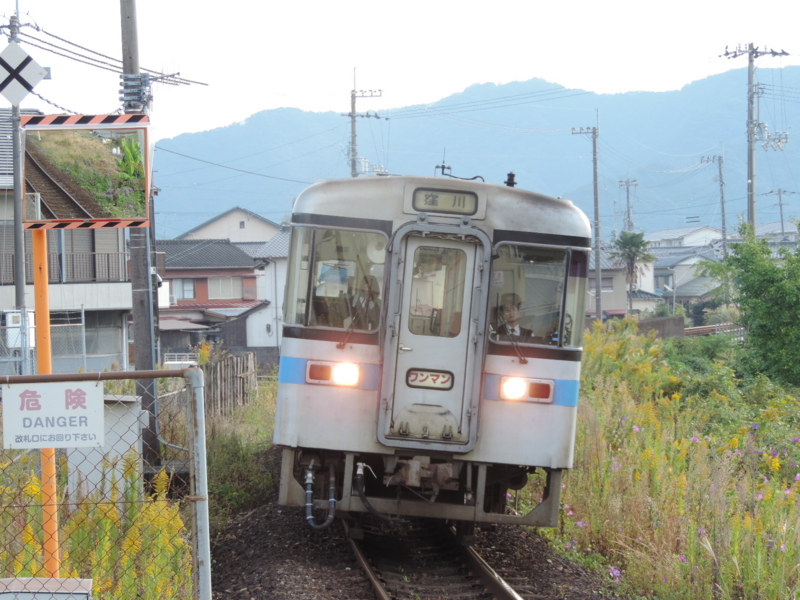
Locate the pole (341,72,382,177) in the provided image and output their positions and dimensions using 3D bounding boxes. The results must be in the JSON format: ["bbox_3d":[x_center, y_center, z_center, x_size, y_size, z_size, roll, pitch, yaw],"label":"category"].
[{"bbox_3d":[-1.872,-4.168,118.000,2.000,13.936,0.800,0,0,0],"label":"pole"}]

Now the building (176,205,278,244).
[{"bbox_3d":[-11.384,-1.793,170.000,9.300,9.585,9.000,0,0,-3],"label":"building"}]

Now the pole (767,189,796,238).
[{"bbox_3d":[31.998,-3.285,203.000,2.000,12.169,0.700,0,0,0],"label":"pole"}]

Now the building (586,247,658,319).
[{"bbox_3d":[16.530,-0.631,187.000,6.800,7.061,7.000,0,0,-6],"label":"building"}]

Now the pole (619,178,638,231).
[{"bbox_3d":[18.362,-3.502,195.000,1.550,12.604,0.600,0,0,0],"label":"pole"}]

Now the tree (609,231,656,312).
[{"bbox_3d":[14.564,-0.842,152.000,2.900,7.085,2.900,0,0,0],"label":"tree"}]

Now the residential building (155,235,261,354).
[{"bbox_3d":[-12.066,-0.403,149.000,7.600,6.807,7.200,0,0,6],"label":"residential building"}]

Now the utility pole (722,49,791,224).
[{"bbox_3d":[14.251,-3.717,97.000,2.700,13.033,1.000,0,0,0],"label":"utility pole"}]

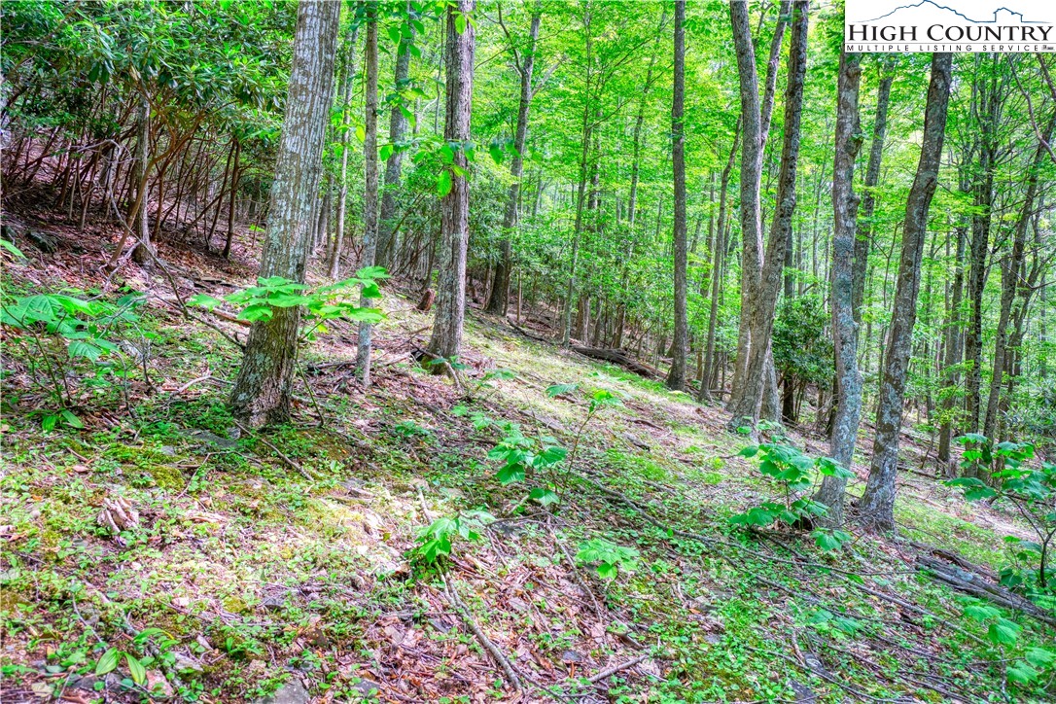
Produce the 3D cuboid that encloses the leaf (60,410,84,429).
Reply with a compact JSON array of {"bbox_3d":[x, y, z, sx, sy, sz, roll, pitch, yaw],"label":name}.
[{"bbox_3d":[-2.388,0.348,4.150,0.055,0.025,0.150,-3,35,-49],"label":"leaf"}]

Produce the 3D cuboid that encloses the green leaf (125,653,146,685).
[{"bbox_3d":[-1.120,0.905,2.260,0.035,0.015,0.105,-2,38,-40],"label":"green leaf"}]

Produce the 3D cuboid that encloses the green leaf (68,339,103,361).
[{"bbox_3d":[-2.397,-0.014,4.300,0.170,0.035,0.150,0,33,-17],"label":"green leaf"}]

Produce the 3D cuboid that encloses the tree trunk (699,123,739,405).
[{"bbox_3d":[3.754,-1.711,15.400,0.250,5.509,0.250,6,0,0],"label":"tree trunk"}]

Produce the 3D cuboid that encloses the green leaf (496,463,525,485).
[{"bbox_3d":[-0.096,0.692,4.500,0.150,0.035,0.150,2,34,13],"label":"green leaf"}]

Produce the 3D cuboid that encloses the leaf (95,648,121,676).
[{"bbox_3d":[-1.202,0.887,2.270,0.038,0.015,0.095,4,41,32],"label":"leaf"}]

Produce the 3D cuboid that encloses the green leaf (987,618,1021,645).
[{"bbox_3d":[2.463,1.461,4.100,0.140,0.030,0.140,0,29,-14],"label":"green leaf"}]

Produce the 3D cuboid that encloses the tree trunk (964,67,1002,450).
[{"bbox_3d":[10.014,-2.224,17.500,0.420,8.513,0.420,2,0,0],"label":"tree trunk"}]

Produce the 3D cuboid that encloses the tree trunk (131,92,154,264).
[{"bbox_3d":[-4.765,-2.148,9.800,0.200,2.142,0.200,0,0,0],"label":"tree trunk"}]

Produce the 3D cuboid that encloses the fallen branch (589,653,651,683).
[{"bbox_3d":[0.346,1.180,2.960,0.020,0.020,0.400,5,0,41],"label":"fallen branch"}]

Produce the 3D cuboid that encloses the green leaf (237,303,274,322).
[{"bbox_3d":[-1.583,-0.230,4.600,0.160,0.035,0.160,3,24,25],"label":"green leaf"}]

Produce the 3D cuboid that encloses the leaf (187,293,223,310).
[{"bbox_3d":[-1.872,-0.292,4.600,0.150,0.035,0.160,4,21,39],"label":"leaf"}]

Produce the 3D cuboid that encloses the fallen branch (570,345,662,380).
[{"bbox_3d":[1.815,0.230,16.550,1.876,0.260,0.300,14,5,15],"label":"fallen branch"}]

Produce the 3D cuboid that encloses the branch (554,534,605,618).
[{"bbox_3d":[0.249,1.128,4.050,0.080,0.040,0.842,17,9,-16],"label":"branch"}]

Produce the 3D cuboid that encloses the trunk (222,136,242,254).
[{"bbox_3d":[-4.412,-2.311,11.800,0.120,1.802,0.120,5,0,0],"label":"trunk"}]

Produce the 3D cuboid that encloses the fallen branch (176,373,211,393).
[{"bbox_3d":[-2.135,0.201,5.075,0.060,0.050,0.284,20,25,14],"label":"fallen branch"}]

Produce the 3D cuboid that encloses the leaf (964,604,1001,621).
[{"bbox_3d":[2.893,1.659,5.050,0.220,0.070,0.190,22,7,35],"label":"leaf"}]

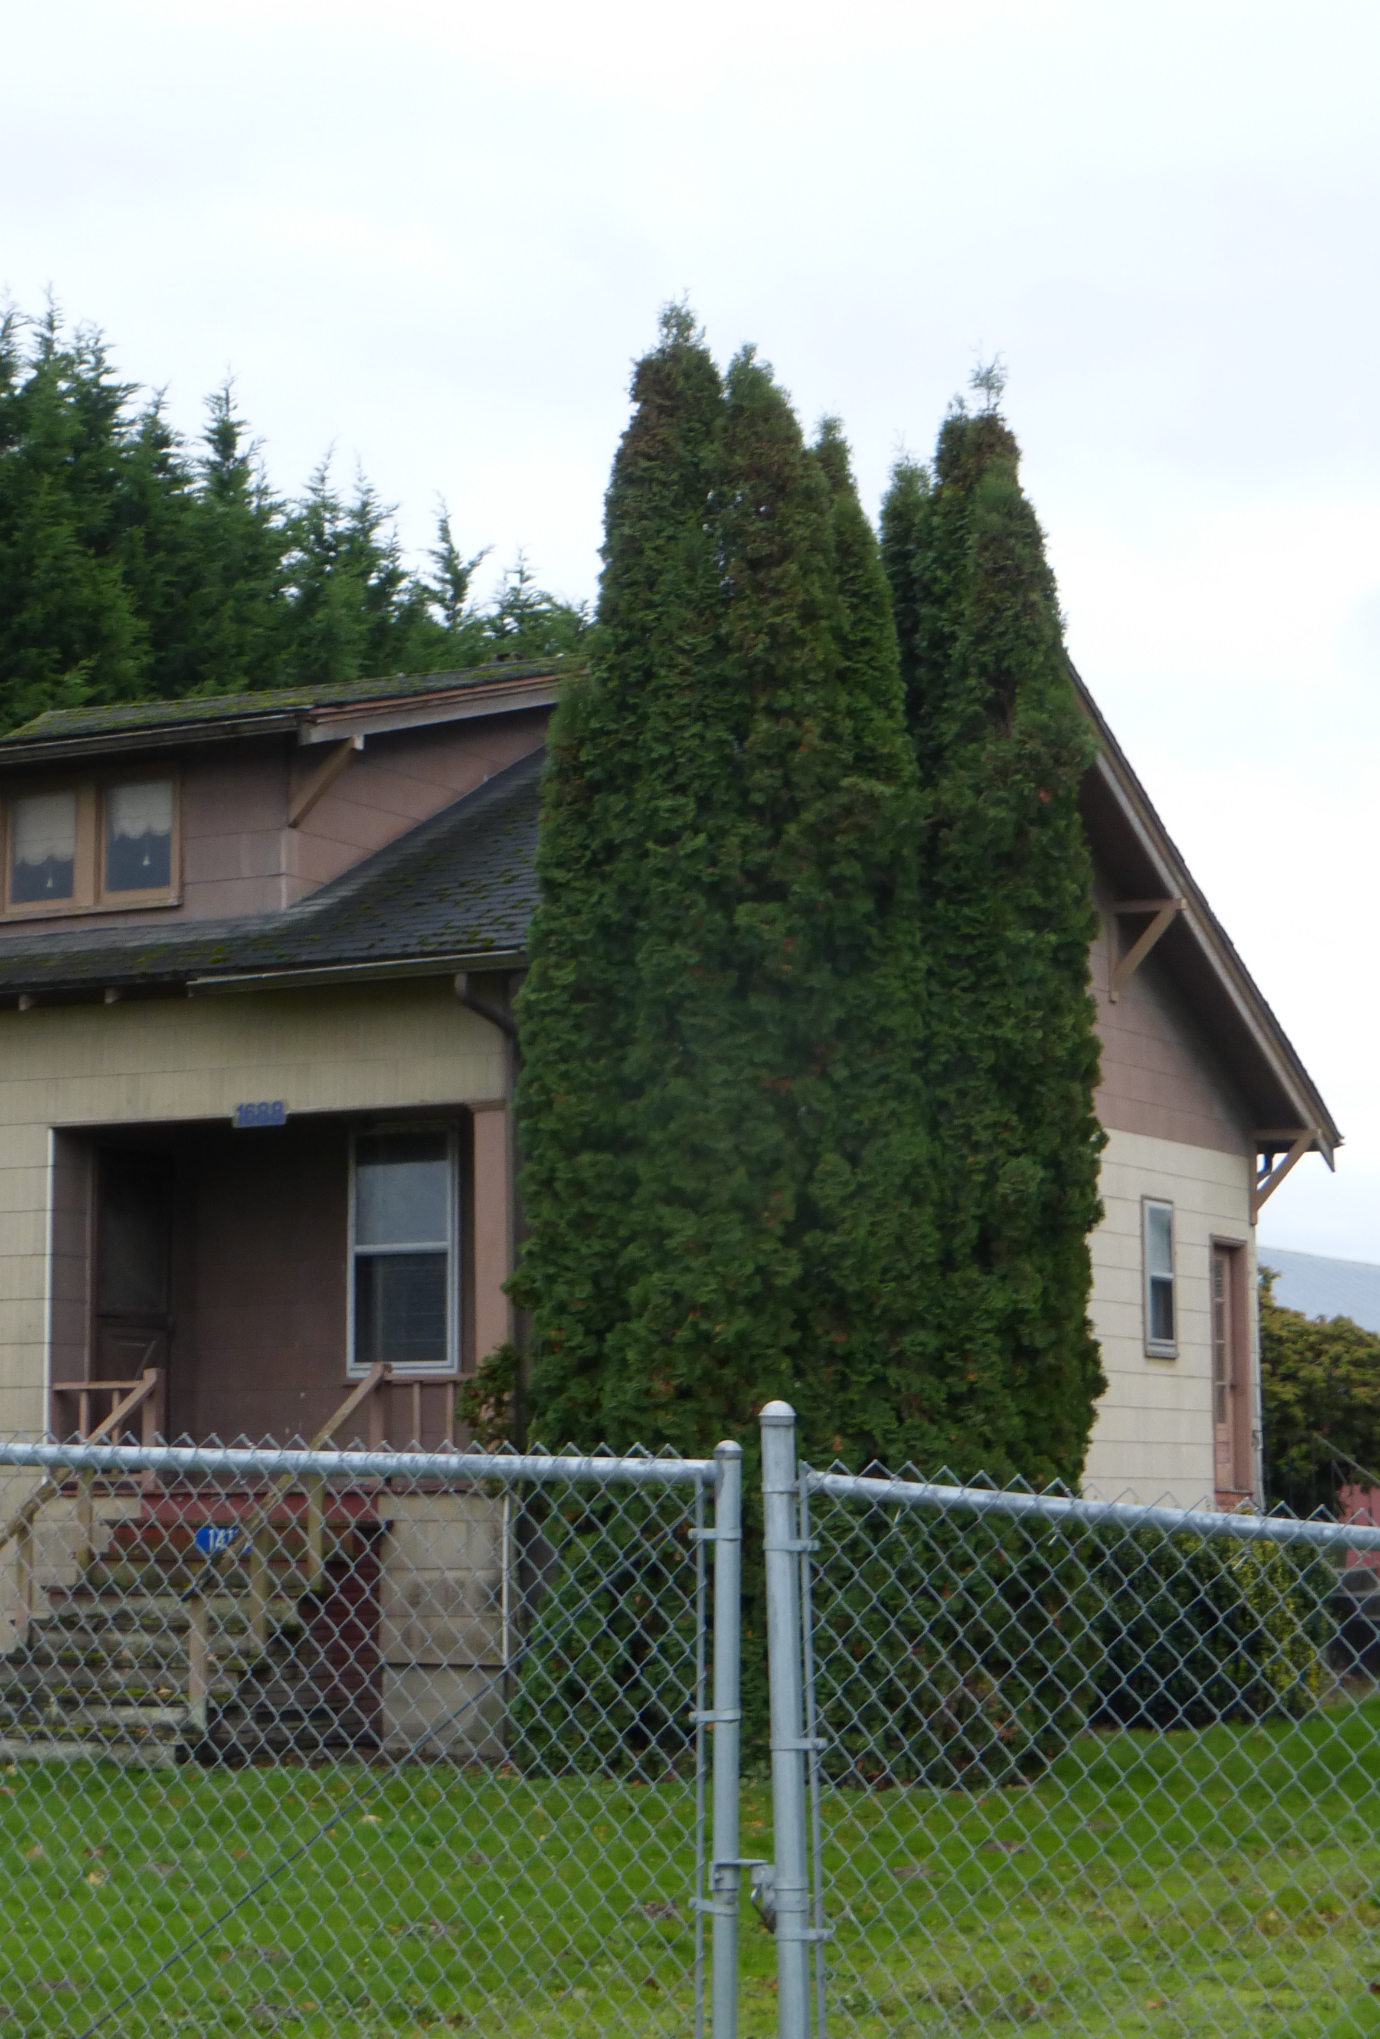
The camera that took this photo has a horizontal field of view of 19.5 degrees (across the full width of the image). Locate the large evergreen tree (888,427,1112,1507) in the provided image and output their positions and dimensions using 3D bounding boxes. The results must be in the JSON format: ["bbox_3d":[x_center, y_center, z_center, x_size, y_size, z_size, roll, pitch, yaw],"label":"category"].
[{"bbox_3d":[1.597,0.367,21.750,1.300,7.350,1.400,-1,-7,4],"label":"large evergreen tree"}]

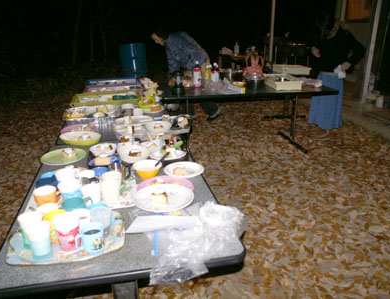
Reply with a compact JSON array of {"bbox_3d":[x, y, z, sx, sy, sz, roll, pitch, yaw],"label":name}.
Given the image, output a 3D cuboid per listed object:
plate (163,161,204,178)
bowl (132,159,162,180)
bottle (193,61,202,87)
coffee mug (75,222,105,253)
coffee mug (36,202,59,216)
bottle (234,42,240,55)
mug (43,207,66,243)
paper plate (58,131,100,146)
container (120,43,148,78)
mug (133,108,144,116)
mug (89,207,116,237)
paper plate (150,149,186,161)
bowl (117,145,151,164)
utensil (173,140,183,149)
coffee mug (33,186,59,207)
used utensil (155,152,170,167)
[{"bbox_3d":[-0.052,0.109,1.631,0.195,0.026,0.195,0,20,0],"label":"plate"},{"bbox_3d":[-0.230,0.108,1.666,0.141,0.072,0.141,0,20,0],"label":"bowl"},{"bbox_3d":[0.035,-0.918,4.116,0.100,0.300,0.100,1,20,0],"label":"bottle"},{"bbox_3d":[-0.341,0.284,1.078,0.092,0.075,0.072,-7,21,-19],"label":"coffee mug"},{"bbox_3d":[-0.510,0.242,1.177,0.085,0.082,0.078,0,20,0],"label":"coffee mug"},{"bbox_3d":[0.845,-1.992,6.660,0.090,0.233,0.070,0,20,0],"label":"bottle"},{"bbox_3d":[-0.475,0.271,1.164,0.095,0.100,0.084,0,20,0],"label":"mug"},{"bbox_3d":[-0.693,-0.056,2.055,0.237,0.042,0.237,0,20,0],"label":"paper plate"},{"bbox_3d":[-1.357,-1.916,7.600,0.580,0.900,0.580,-3,20,-9],"label":"container"},{"bbox_3d":[-0.437,-0.267,2.621,0.085,0.080,0.077,-3,20,-9],"label":"mug"},{"bbox_3d":[-0.332,0.262,1.224,0.105,0.077,0.083,0,20,0],"label":"mug"},{"bbox_3d":[-0.141,0.035,1.803,0.191,0.026,0.191,0,20,0],"label":"paper plate"},{"bbox_3d":[-0.337,0.033,1.854,0.177,0.063,0.177,0,20,0],"label":"bowl"},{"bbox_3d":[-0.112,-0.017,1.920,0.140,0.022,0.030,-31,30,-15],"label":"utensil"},{"bbox_3d":[-0.606,0.203,1.395,0.115,0.078,0.087,0,20,0],"label":"coffee mug"},{"bbox_3d":[-0.172,0.065,1.643,0.155,0.018,0.030,-44,38,-18],"label":"used utensil"}]

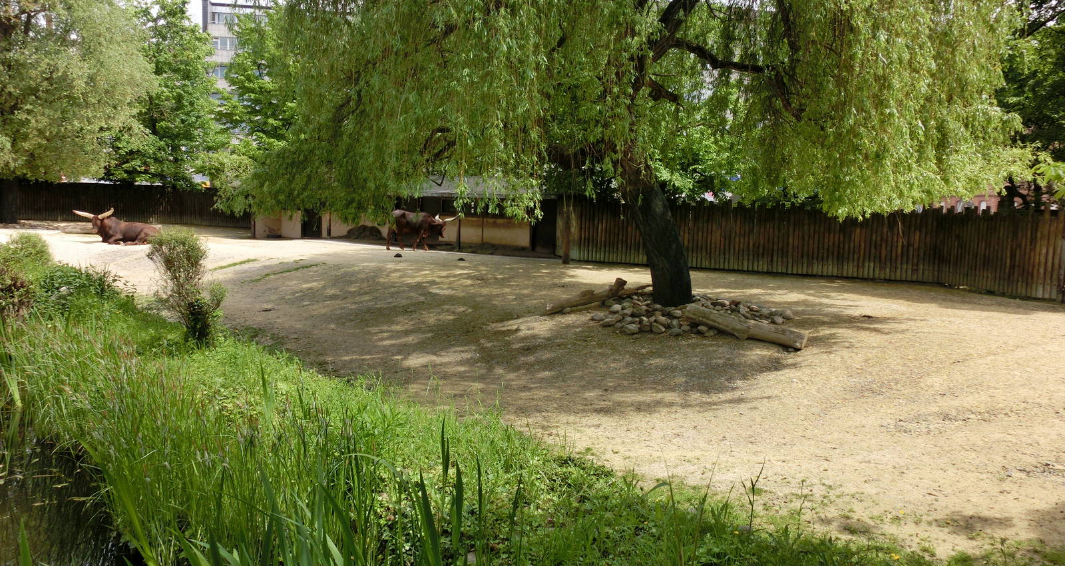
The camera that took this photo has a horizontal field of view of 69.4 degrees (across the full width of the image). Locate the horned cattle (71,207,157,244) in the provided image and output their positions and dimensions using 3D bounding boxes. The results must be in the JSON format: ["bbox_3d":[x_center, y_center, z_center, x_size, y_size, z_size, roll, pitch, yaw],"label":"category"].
[{"bbox_3d":[-13.090,-1.793,24.200,2.250,1.120,1.150,-2,7,-37],"label":"horned cattle"}]

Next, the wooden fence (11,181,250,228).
[{"bbox_3d":[-20.012,-3.895,38.300,11.900,1.900,0.350,2,6,3],"label":"wooden fence"}]

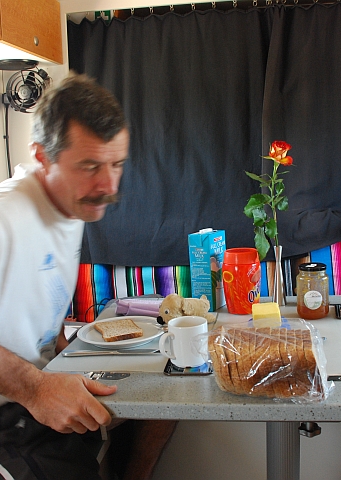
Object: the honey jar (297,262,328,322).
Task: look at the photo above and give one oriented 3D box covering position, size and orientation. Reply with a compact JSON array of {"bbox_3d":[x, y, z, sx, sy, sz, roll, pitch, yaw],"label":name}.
[{"bbox_3d":[0.353,0.125,1.332,0.076,0.124,0.076,0,10,14],"label":"honey jar"}]

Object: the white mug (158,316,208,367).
[{"bbox_3d":[0.025,0.204,1.072,0.106,0.083,0.078,-9,11,-34],"label":"white mug"}]

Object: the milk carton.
[{"bbox_3d":[0.101,0.078,1.434,0.069,0.208,0.071,4,11,35],"label":"milk carton"}]

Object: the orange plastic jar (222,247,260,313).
[{"bbox_3d":[0.187,0.106,1.402,0.092,0.154,0.092,-3,9,0],"label":"orange plastic jar"}]

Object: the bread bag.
[{"bbox_3d":[0.176,0.210,0.961,0.198,0.094,0.114,-1,10,9],"label":"bread bag"}]

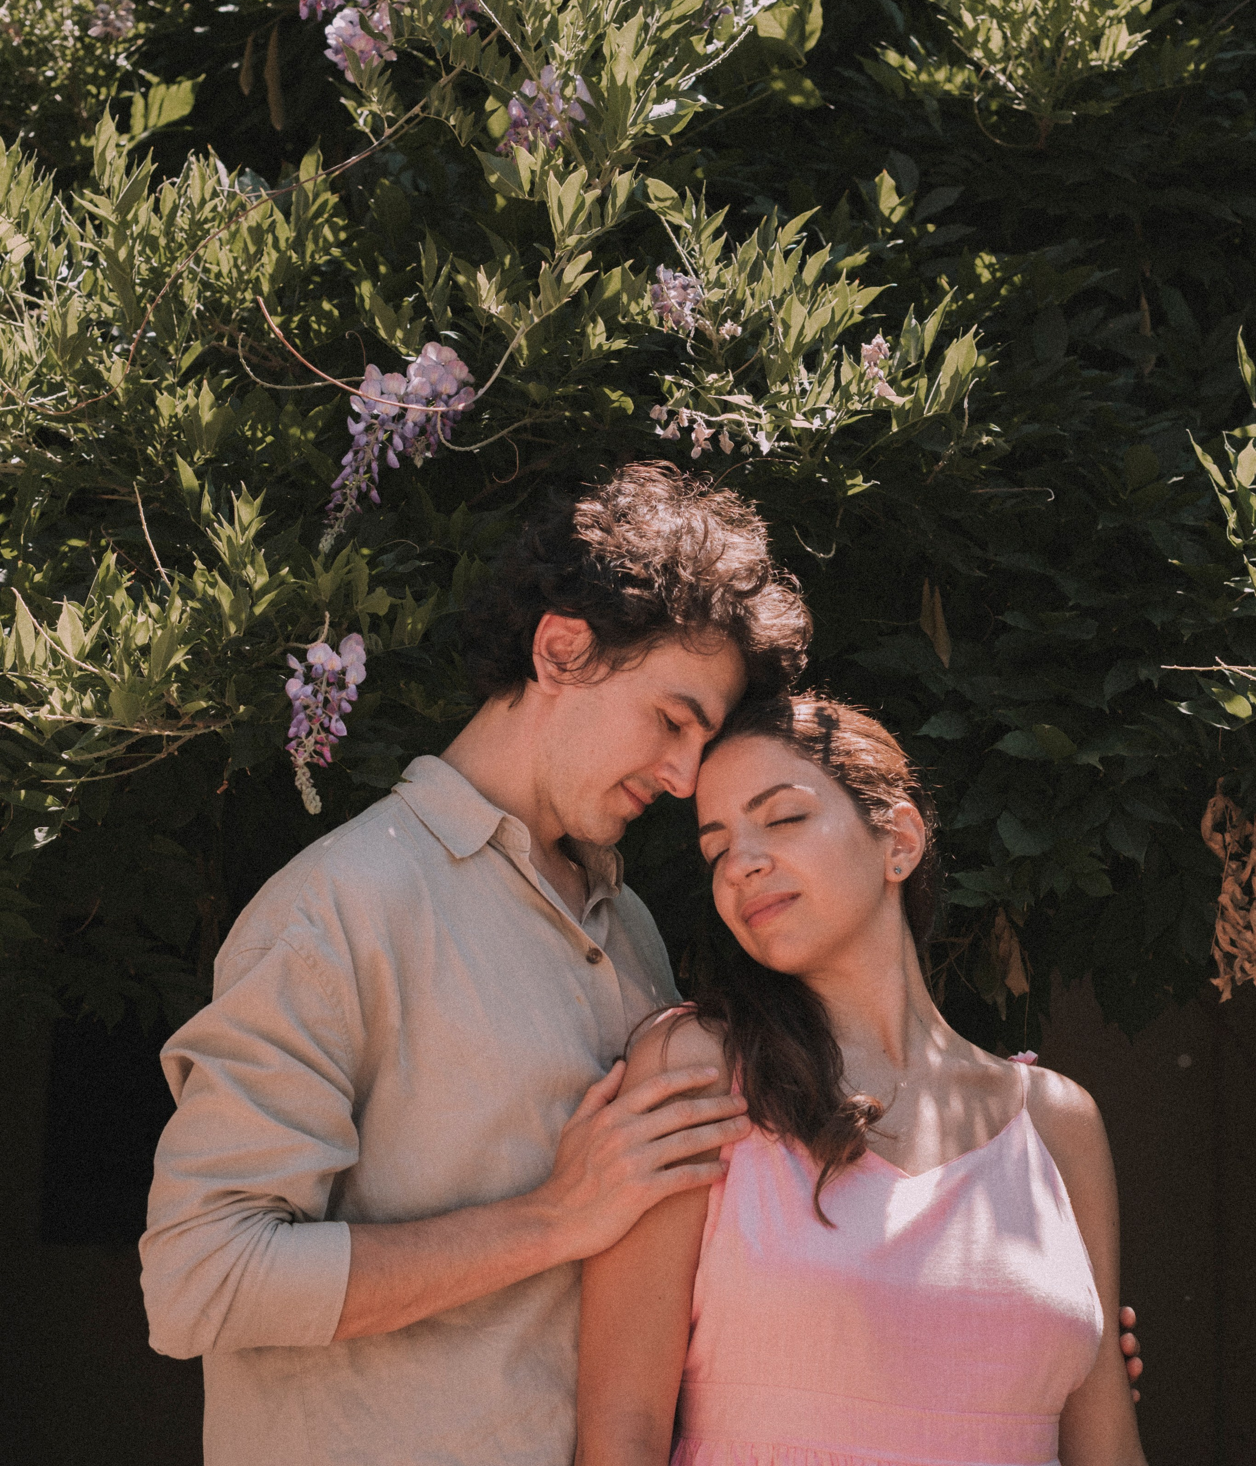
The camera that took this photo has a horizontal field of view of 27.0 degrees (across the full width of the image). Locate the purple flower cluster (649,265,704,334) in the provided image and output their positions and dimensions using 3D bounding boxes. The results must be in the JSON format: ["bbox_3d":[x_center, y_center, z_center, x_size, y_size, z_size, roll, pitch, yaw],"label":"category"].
[{"bbox_3d":[0.044,-0.384,2.320,0.048,0.059,0.046,0,-2,0],"label":"purple flower cluster"}]

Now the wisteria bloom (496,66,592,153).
[{"bbox_3d":[-0.076,-0.567,2.380,0.086,0.079,0.070,0,-2,0],"label":"wisteria bloom"}]

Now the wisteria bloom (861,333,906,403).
[{"bbox_3d":[0.225,-0.321,2.300,0.040,0.060,0.036,0,-2,0],"label":"wisteria bloom"}]

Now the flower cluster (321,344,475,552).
[{"bbox_3d":[-0.198,-0.244,2.250,0.132,0.176,0.105,0,-2,0],"label":"flower cluster"}]

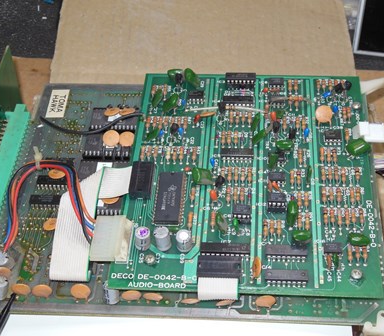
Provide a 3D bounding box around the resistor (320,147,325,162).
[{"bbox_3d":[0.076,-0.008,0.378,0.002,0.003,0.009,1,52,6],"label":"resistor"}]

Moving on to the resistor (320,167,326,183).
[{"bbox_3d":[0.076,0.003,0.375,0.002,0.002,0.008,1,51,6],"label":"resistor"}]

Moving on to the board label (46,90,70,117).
[{"bbox_3d":[-0.092,-0.044,0.445,0.012,0.001,0.028,1,49,4],"label":"board label"}]

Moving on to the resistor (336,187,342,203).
[{"bbox_3d":[0.082,0.015,0.360,0.002,0.002,0.007,1,49,6],"label":"resistor"}]

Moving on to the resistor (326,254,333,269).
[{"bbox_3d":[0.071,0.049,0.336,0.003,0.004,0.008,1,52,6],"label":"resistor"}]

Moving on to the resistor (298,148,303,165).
[{"bbox_3d":[0.063,-0.006,0.377,0.003,0.003,0.008,1,50,6],"label":"resistor"}]

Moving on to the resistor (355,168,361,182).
[{"bbox_3d":[0.095,0.004,0.370,0.003,0.003,0.008,1,48,6],"label":"resistor"}]

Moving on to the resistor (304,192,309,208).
[{"bbox_3d":[0.064,0.018,0.360,0.003,0.003,0.008,1,48,6],"label":"resistor"}]

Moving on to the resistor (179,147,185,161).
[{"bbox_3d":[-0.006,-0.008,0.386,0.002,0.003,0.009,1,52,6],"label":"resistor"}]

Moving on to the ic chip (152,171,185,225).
[{"bbox_3d":[-0.013,0.017,0.366,0.016,0.004,0.035,1,52,6],"label":"ic chip"}]

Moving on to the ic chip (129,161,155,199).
[{"bbox_3d":[-0.029,0.007,0.375,0.012,0.007,0.023,1,48,6],"label":"ic chip"}]

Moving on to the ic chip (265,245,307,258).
[{"bbox_3d":[0.050,0.045,0.342,0.021,0.004,0.008,1,52,6],"label":"ic chip"}]

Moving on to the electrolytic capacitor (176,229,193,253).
[{"bbox_3d":[-0.004,0.039,0.346,0.008,0.011,0.008,1,52,6],"label":"electrolytic capacitor"}]

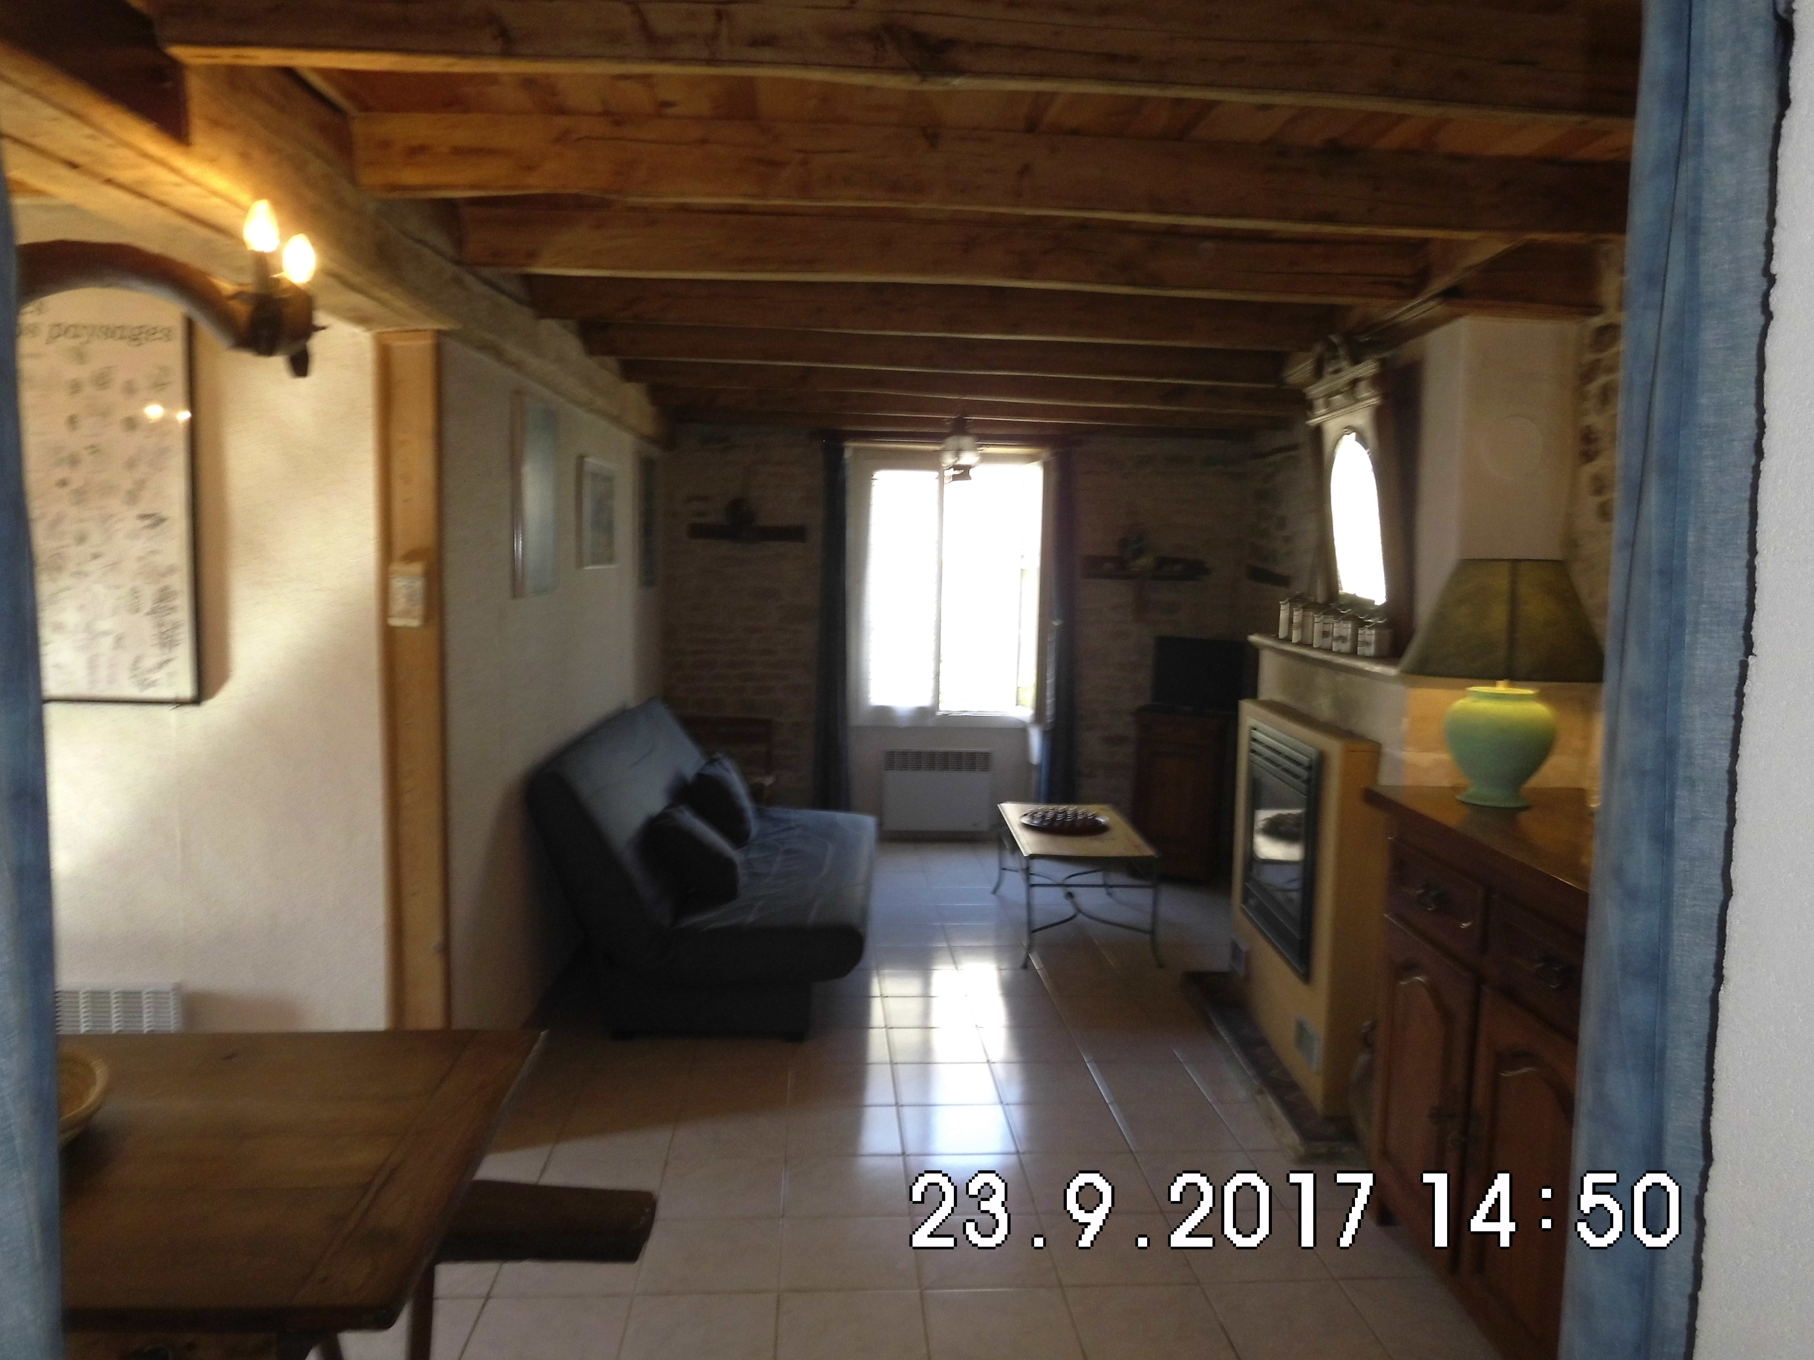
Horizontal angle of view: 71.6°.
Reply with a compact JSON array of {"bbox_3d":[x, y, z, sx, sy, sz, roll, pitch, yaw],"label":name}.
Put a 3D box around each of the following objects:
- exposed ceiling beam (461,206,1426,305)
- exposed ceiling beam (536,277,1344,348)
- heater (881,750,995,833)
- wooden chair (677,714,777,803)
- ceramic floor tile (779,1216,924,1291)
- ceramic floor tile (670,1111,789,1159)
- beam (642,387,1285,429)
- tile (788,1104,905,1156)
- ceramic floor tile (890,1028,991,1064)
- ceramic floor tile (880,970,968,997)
[{"bbox_3d":[0.137,-1.159,3.482,2.650,0.152,0.098,0,5,-6],"label":"exposed ceiling beam"},{"bbox_3d":[0.137,-1.236,4.216,2.645,0.179,0.105,1,5,-7],"label":"exposed ceiling beam"},{"bbox_3d":[0.170,0.621,7.079,0.639,0.456,0.099,1,5,-4],"label":"heater"},{"bbox_3d":[-0.928,0.576,6.412,0.499,0.776,0.477,0,5,-4],"label":"wooden chair"},{"bbox_3d":[-0.131,1.312,2.869,0.305,0.010,0.305,0,5,-4],"label":"ceramic floor tile"},{"bbox_3d":[-0.489,1.274,3.532,0.315,0.010,0.315,1,5,-4],"label":"ceramic floor tile"},{"bbox_3d":[0.338,-1.412,6.444,3.241,0.152,0.098,1,5,-7],"label":"beam"},{"bbox_3d":[-0.170,1.254,3.481,0.305,0.010,0.305,0,5,-4],"label":"tile"},{"bbox_3d":[0.099,1.224,4.200,0.315,0.010,0.315,1,5,-4],"label":"ceramic floor tile"},{"bbox_3d":[0.060,1.127,4.677,0.300,0.010,0.300,1,5,-4],"label":"ceramic floor tile"}]

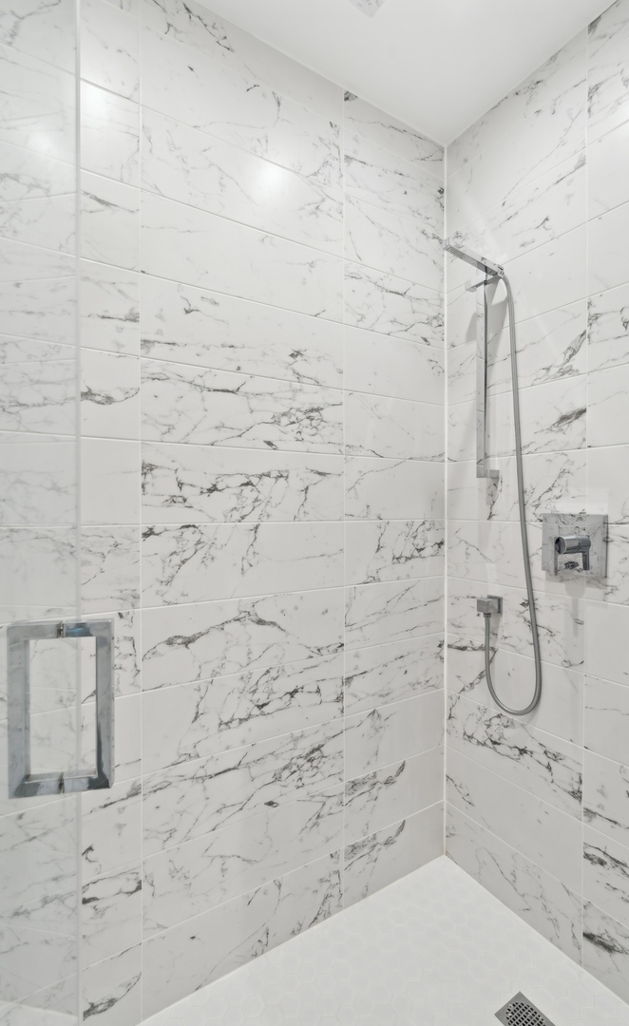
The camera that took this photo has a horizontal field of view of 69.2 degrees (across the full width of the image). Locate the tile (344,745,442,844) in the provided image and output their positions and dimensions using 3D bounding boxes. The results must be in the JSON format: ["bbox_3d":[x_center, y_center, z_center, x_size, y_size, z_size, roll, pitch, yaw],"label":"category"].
[{"bbox_3d":[0.284,0.947,1.554,0.449,0.203,0.010,0,0,-32],"label":"tile"}]

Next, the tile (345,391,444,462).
[{"bbox_3d":[0.282,-0.278,1.534,0.447,0.202,0.010,0,0,-32],"label":"tile"}]

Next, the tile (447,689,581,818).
[{"bbox_3d":[0.612,0.744,1.459,0.010,0.203,0.490,0,0,-32],"label":"tile"}]

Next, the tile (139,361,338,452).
[{"bbox_3d":[-0.165,-0.278,1.269,0.601,0.203,0.010,0,0,-32],"label":"tile"}]

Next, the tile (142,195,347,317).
[{"bbox_3d":[-0.165,-0.687,1.266,0.601,0.203,0.010,0,0,-32],"label":"tile"}]

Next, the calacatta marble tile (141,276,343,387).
[{"bbox_3d":[-0.167,-0.480,1.267,0.598,0.202,0.012,0,0,-31],"label":"calacatta marble tile"}]

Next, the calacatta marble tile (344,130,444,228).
[{"bbox_3d":[0.281,-1.094,1.535,0.446,0.202,0.012,0,0,-31],"label":"calacatta marble tile"}]

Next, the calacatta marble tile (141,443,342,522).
[{"bbox_3d":[-0.165,-0.073,1.270,0.601,0.203,0.010,0,0,-32],"label":"calacatta marble tile"}]

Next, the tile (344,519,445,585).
[{"bbox_3d":[0.281,0.129,1.537,0.447,0.202,0.010,0,0,-32],"label":"tile"}]

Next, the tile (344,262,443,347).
[{"bbox_3d":[0.283,-0.685,1.531,0.447,0.202,0.010,0,0,-32],"label":"tile"}]

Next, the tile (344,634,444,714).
[{"bbox_3d":[0.284,0.538,1.550,0.449,0.203,0.010,0,0,-32],"label":"tile"}]

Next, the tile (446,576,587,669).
[{"bbox_3d":[0.608,0.334,1.450,0.012,0.202,0.491,0,0,-31],"label":"tile"}]

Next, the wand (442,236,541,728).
[{"bbox_3d":[0.483,-0.071,1.339,0.312,1.348,0.249,0,0,-32],"label":"wand"}]

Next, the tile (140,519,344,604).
[{"bbox_3d":[-0.166,0.130,1.262,0.599,0.202,0.010,0,0,-32],"label":"tile"}]

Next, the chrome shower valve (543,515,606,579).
[{"bbox_3d":[0.677,0.086,1.238,0.090,0.168,0.173,0,0,-31],"label":"chrome shower valve"}]

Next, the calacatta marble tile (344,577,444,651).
[{"bbox_3d":[0.281,0.332,1.539,0.447,0.202,0.010,0,0,-32],"label":"calacatta marble tile"}]

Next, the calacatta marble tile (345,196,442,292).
[{"bbox_3d":[0.284,-0.893,1.540,0.449,0.203,0.010,0,0,-32],"label":"calacatta marble tile"}]

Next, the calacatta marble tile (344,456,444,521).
[{"bbox_3d":[0.281,-0.075,1.536,0.447,0.202,0.010,0,0,-32],"label":"calacatta marble tile"}]

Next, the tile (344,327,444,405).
[{"bbox_3d":[0.281,-0.482,1.540,0.446,0.202,0.012,0,0,-31],"label":"tile"}]

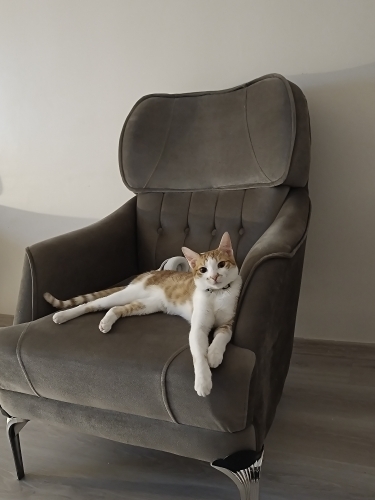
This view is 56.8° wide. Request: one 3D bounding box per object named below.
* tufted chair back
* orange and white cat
[{"bbox_3d":[0.075,-0.207,1.202,0.620,0.640,0.210,2,-8,23],"label":"tufted chair back"},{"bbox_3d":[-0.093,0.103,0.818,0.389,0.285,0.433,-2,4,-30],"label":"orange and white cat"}]

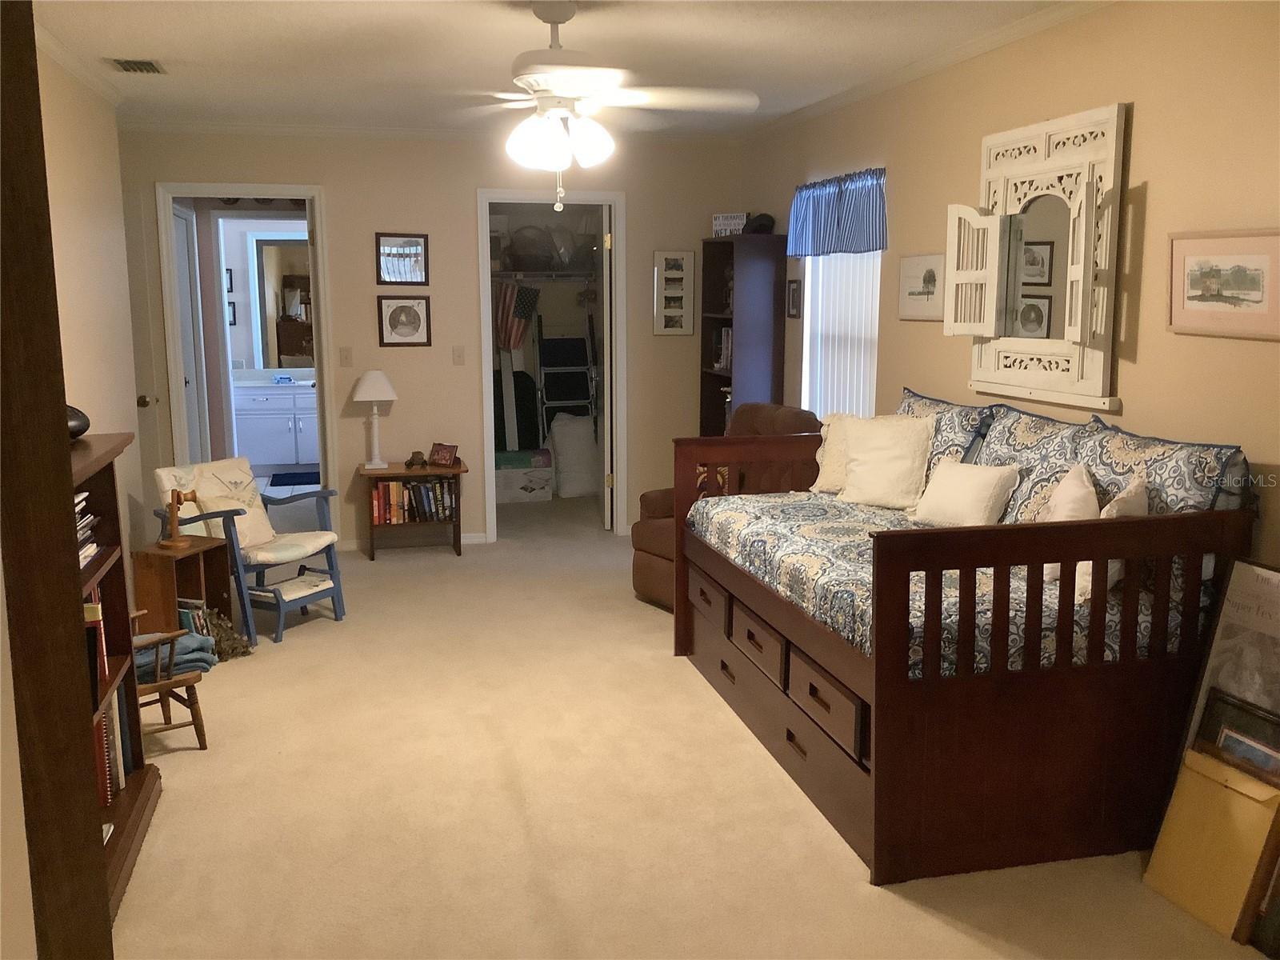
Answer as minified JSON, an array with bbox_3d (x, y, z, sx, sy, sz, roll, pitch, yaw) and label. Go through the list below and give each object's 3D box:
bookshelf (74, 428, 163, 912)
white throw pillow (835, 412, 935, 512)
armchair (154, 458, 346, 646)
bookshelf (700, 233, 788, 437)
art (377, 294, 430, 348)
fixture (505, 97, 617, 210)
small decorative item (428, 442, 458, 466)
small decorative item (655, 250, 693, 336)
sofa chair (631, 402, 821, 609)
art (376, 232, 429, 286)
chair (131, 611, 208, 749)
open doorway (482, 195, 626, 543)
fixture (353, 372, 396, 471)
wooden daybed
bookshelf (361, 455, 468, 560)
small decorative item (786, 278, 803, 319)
[{"bbox_3d":[-1.589,0.491,3.119,0.345,1.110,1.000,-3,10,-15],"label":"bookshelf"},{"bbox_3d":[0.991,-0.097,4.684,0.410,0.390,0.140,3,-10,18],"label":"white throw pillow"},{"bbox_3d":[-1.814,0.301,5.330,0.750,0.745,0.590,6,12,33],"label":"armchair"},{"bbox_3d":[0.598,-0.507,6.820,0.310,1.830,0.610,-3,10,-14],"label":"bookshelf"},{"bbox_3d":[-1.373,-0.925,6.702,0.296,0.287,0.025,-2,10,-14],"label":"art"},{"bbox_3d":[-0.266,-1.039,3.647,0.340,0.350,0.340,-2,10,-14],"label":"fixture"},{"bbox_3d":[-1.145,-0.147,6.691,0.190,0.130,0.075,6,11,31],"label":"small decorative item"},{"bbox_3d":[0.210,-1.147,7.069,0.252,0.510,0.025,-2,10,-14],"label":"small decorative item"},{"bbox_3d":[0.510,0.124,5.666,0.860,0.980,0.840,-7,12,-36],"label":"sofa chair"},{"bbox_3d":[-1.370,-1.274,6.619,0.295,0.295,0.025,-3,10,-14],"label":"art"},{"bbox_3d":[-1.724,0.633,3.887,0.370,0.590,0.380,-9,13,-40],"label":"chair"},{"bbox_3d":[-0.529,-0.658,6.993,0.850,2.070,0.140,-3,10,-14],"label":"open doorway"},{"bbox_3d":[-1.524,-0.354,6.627,0.250,0.560,0.250,-2,10,-14],"label":"fixture"},{"bbox_3d":[0.899,0.417,4.033,1.117,0.959,1.988,-3,10,-14],"label":"wooden daybed"},{"bbox_3d":[-1.319,0.177,6.712,0.600,0.525,0.350,-2,10,-14],"label":"bookshelf"},{"bbox_3d":[0.820,-0.966,6.164,0.022,0.210,0.205,-2,10,-14],"label":"small decorative item"}]

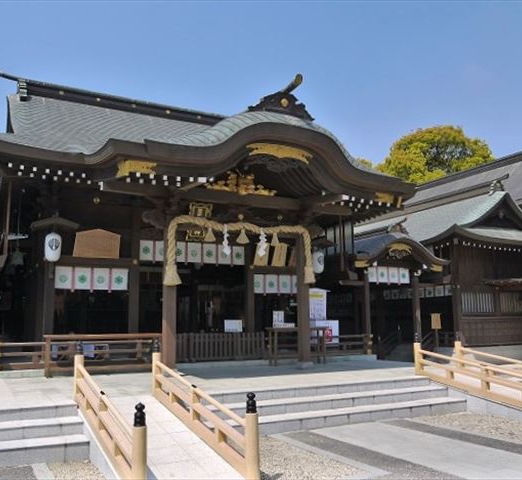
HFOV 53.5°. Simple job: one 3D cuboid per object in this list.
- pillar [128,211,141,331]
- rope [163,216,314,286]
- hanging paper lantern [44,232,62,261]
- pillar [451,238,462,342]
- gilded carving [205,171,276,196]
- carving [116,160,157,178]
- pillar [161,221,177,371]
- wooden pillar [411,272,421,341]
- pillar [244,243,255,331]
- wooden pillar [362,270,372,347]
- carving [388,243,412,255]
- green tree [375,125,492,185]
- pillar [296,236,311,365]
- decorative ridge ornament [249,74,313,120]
[{"bbox_3d":[-3.662,1.215,14.953,0.230,4.335,0.229,4,-11,-26],"label":"pillar"},{"bbox_3d":[-0.416,0.343,12.891,4.080,1.683,0.306,4,-11,-26],"label":"rope"},{"bbox_3d":[-4.715,0.175,11.763,0.391,0.664,0.391,3,-9,-25],"label":"hanging paper lantern"},{"bbox_3d":[6.198,1.647,16.373,0.195,3.370,0.195,3,-9,-25],"label":"pillar"},{"bbox_3d":[-0.495,-1.456,13.417,2.020,0.592,0.204,4,-11,-26],"label":"gilded carving"},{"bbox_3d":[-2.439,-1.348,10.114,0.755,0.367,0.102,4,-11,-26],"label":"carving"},{"bbox_3d":[-2.128,1.174,12.182,0.245,3.611,0.245,4,-11,-26],"label":"pillar"},{"bbox_3d":[4.916,2.445,16.296,0.186,2.850,0.186,3,-9,-25],"label":"wooden pillar"},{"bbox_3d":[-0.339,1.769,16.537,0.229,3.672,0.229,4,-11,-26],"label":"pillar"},{"bbox_3d":[3.669,2.415,17.951,0.163,2.754,0.163,4,-11,-26],"label":"wooden pillar"},{"bbox_3d":[4.228,0.274,15.748,0.899,0.352,0.098,3,-9,-25],"label":"carving"},{"bbox_3d":[13.080,-0.824,38.212,9.379,15.564,9.379,3,-9,-25],"label":"green tree"},{"bbox_3d":[0.958,1.289,11.628,0.215,2.867,0.215,3,-9,-25],"label":"pillar"},{"bbox_3d":[0.599,-3.133,11.351,1.683,0.704,0.949,4,-11,-26],"label":"decorative ridge ornament"}]

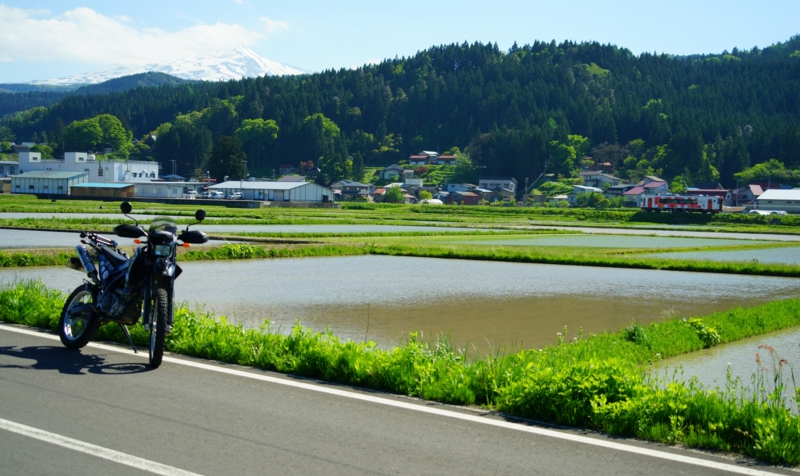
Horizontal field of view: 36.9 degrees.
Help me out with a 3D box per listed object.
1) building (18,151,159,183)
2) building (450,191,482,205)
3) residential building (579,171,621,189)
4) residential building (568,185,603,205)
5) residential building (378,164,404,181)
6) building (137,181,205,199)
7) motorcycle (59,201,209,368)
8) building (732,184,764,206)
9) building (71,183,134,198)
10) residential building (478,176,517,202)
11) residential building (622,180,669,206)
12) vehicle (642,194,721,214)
[{"bbox_3d":[-92.201,-18.959,354.000,42.000,12.000,16.600,3,3,36],"label":"building"},{"bbox_3d":[16.476,-9.502,297.000,4.200,3.800,7.800,3,3,38],"label":"building"},{"bbox_3d":[53.541,-14.659,322.000,7.500,6.000,9.500,3,3,36],"label":"residential building"},{"bbox_3d":[47.600,-10.710,308.000,7.200,5.600,5.500,2,2,33],"label":"residential building"},{"bbox_3d":[-2.530,-19.343,362.000,6.800,5.600,7.500,2,2,12],"label":"residential building"},{"bbox_3d":[-57.020,-11.800,298.000,16.000,3.800,9.000,3,2,40],"label":"building"},{"bbox_3d":[-2.670,0.427,11.250,0.840,1.400,2.100,-1,3,-44],"label":"motorcycle"},{"bbox_3d":[81.078,-9.486,280.000,5.400,6.200,7.800,3,3,36],"label":"building"},{"bbox_3d":[-77.665,-12.289,313.000,19.000,3.400,4.500,3,3,34],"label":"building"},{"bbox_3d":[25.862,-12.529,318.000,8.700,7.200,7.300,2,2,17],"label":"residential building"},{"bbox_3d":[59.580,-10.540,291.000,9.000,6.200,7.000,2,2,34],"label":"residential building"},{"bbox_3d":[63.390,-7.640,270.000,18.200,3.950,2.900,2,2,31],"label":"vehicle"}]

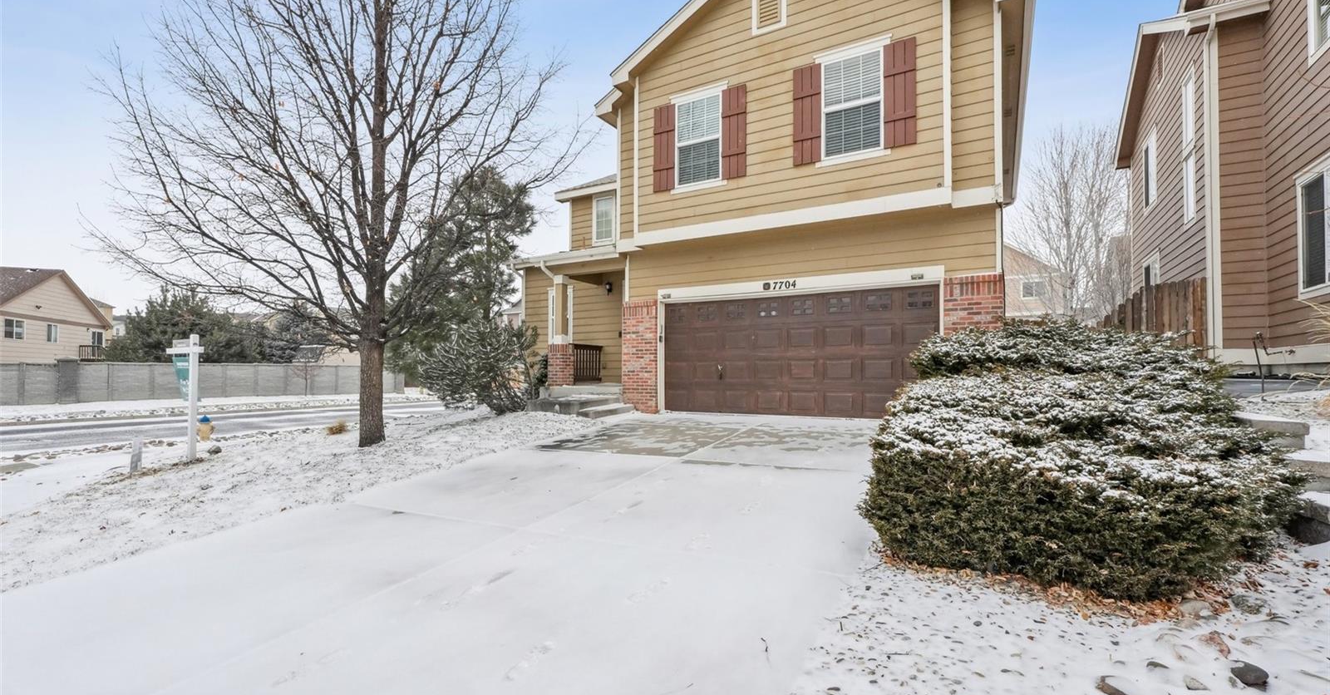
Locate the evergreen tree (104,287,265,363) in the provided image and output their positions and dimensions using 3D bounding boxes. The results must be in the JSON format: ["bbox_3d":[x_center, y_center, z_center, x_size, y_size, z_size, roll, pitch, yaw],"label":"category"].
[{"bbox_3d":[-28.662,-0.480,33.500,7.400,6.326,7.000,-1,-1,31],"label":"evergreen tree"}]

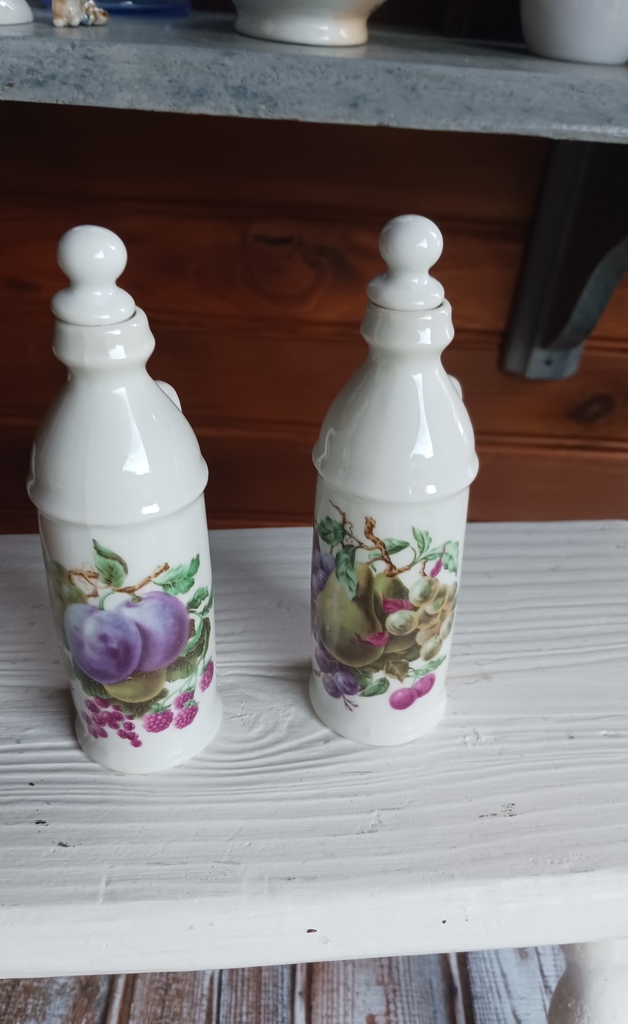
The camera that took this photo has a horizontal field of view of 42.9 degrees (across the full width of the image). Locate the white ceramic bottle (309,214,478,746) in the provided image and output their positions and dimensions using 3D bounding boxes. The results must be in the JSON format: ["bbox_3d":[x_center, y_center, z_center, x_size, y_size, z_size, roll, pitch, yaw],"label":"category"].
[{"bbox_3d":[0.039,-0.011,0.362,0.072,0.237,0.088,18,35,27],"label":"white ceramic bottle"}]

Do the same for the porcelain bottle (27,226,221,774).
[{"bbox_3d":[-0.079,-0.002,0.344,0.072,0.237,0.088,5,31,7],"label":"porcelain bottle"}]

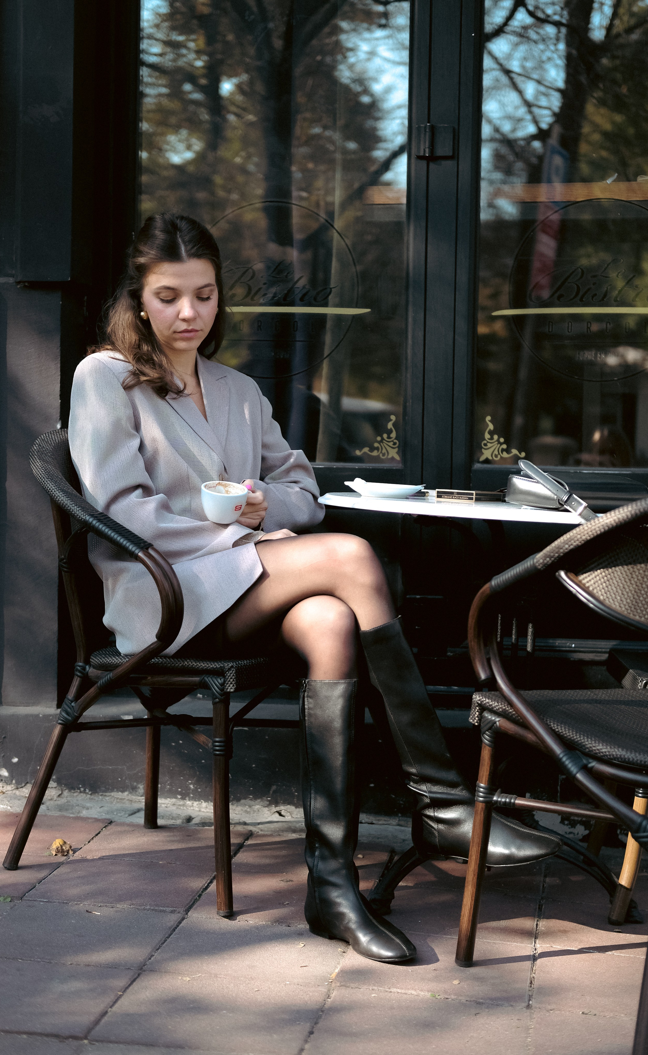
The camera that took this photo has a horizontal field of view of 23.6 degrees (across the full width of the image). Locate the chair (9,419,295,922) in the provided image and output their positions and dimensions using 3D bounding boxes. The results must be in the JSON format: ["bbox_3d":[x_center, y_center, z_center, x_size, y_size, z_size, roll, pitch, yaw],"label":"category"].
[{"bbox_3d":[-0.302,0.244,3.078,0.580,0.860,0.540,3,4,30],"label":"chair"}]

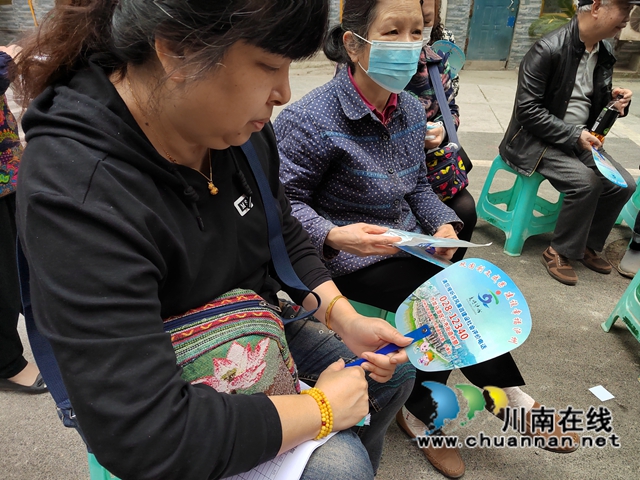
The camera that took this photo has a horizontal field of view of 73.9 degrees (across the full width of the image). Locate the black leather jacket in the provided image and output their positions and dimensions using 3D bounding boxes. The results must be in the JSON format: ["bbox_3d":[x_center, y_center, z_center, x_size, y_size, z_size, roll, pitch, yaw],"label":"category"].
[{"bbox_3d":[1.177,-0.679,2.056,0.500,0.700,0.430,-10,29,-16],"label":"black leather jacket"}]

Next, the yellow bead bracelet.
[{"bbox_3d":[-0.005,0.250,0.610,0.024,0.072,0.064,-3,-20,-34],"label":"yellow bead bracelet"}]

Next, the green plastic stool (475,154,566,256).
[{"bbox_3d":[1.152,-0.216,2.386,0.365,0.455,0.365,-9,29,-15],"label":"green plastic stool"}]

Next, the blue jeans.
[{"bbox_3d":[-0.095,0.402,0.919,0.600,0.600,0.420,10,29,20],"label":"blue jeans"}]

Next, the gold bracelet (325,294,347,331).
[{"bbox_3d":[0.032,0.131,0.760,0.009,0.063,0.060,18,12,39],"label":"gold bracelet"}]

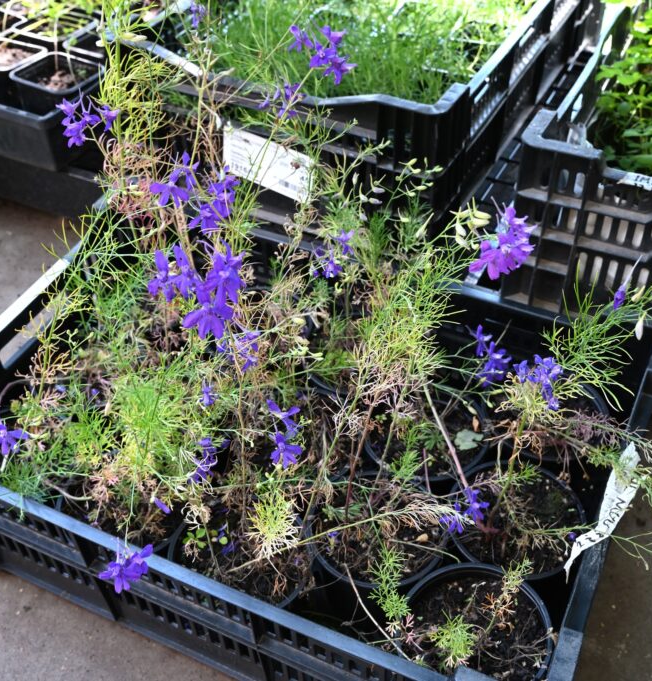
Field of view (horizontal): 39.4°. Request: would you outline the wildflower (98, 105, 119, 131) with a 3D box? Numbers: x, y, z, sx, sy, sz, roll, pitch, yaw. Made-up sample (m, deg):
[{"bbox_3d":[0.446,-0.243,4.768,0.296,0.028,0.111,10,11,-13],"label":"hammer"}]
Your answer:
[{"bbox_3d":[-0.225,-0.231,0.940,0.024,0.027,0.024,28,52,28],"label":"wildflower"}]

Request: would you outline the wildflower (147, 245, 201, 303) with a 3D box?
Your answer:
[{"bbox_3d":[-0.112,-0.049,0.670,0.038,0.036,0.025,-9,43,-9],"label":"wildflower"}]

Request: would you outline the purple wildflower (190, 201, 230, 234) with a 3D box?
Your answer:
[{"bbox_3d":[-0.094,-0.100,0.740,0.032,0.025,0.025,-8,42,-6],"label":"purple wildflower"}]

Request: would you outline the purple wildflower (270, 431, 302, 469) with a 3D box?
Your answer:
[{"bbox_3d":[-0.033,0.090,0.755,0.027,0.030,0.025,-6,44,-4],"label":"purple wildflower"}]

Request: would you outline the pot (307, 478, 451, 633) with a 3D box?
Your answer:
[{"bbox_3d":[0.046,0.193,0.803,0.118,0.100,0.118,-1,43,1],"label":"pot"}]

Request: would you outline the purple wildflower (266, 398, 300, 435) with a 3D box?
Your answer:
[{"bbox_3d":[-0.033,0.060,0.715,0.026,0.025,0.024,-5,41,-3],"label":"purple wildflower"}]

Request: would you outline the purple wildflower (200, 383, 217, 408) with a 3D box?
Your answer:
[{"bbox_3d":[-0.100,0.047,0.770,0.014,0.018,0.014,-8,43,-8],"label":"purple wildflower"}]

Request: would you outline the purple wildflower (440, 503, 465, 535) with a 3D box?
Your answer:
[{"bbox_3d":[0.104,0.145,0.740,0.023,0.023,0.022,5,44,7],"label":"purple wildflower"}]

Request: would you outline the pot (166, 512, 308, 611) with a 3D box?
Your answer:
[{"bbox_3d":[-0.071,0.214,0.786,0.118,0.100,0.118,-1,43,1],"label":"pot"}]

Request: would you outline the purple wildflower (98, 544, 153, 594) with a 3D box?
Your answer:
[{"bbox_3d":[-0.142,0.162,0.645,0.039,0.033,0.030,1,44,4],"label":"purple wildflower"}]

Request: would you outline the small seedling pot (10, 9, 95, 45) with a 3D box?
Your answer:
[{"bbox_3d":[-0.385,-0.421,1.333,0.092,0.090,0.092,24,50,25],"label":"small seedling pot"}]

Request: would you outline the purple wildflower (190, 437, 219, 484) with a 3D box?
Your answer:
[{"bbox_3d":[-0.099,0.098,0.740,0.023,0.034,0.023,-9,43,-9],"label":"purple wildflower"}]

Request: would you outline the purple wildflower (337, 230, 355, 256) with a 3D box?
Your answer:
[{"bbox_3d":[0.018,-0.090,0.840,0.017,0.020,0.016,0,43,1],"label":"purple wildflower"}]

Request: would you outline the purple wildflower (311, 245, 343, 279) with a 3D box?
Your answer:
[{"bbox_3d":[0.000,-0.071,0.815,0.028,0.027,0.025,-2,41,0],"label":"purple wildflower"}]

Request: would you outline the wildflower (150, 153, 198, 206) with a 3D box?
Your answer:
[{"bbox_3d":[-0.117,-0.124,0.700,0.037,0.036,0.026,-8,43,-8],"label":"wildflower"}]

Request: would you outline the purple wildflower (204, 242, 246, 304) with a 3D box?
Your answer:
[{"bbox_3d":[-0.073,-0.049,0.660,0.031,0.040,0.026,-6,43,-6],"label":"purple wildflower"}]

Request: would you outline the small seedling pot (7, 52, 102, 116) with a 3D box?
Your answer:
[{"bbox_3d":[-0.374,-0.336,1.304,0.110,0.100,0.100,21,46,24],"label":"small seedling pot"}]

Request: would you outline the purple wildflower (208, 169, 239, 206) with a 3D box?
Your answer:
[{"bbox_3d":[-0.086,-0.128,0.760,0.026,0.030,0.025,-7,42,-5],"label":"purple wildflower"}]

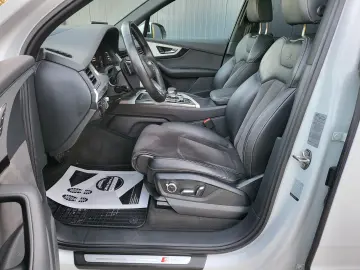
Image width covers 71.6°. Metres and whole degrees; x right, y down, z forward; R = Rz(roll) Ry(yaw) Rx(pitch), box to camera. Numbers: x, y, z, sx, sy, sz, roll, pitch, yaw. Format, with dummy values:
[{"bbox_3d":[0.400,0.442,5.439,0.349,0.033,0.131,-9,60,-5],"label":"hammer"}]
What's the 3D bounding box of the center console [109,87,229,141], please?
[{"bbox_3d":[0.058,-0.104,1.575,1.010,0.315,0.320,1,22,0],"label":"center console"}]

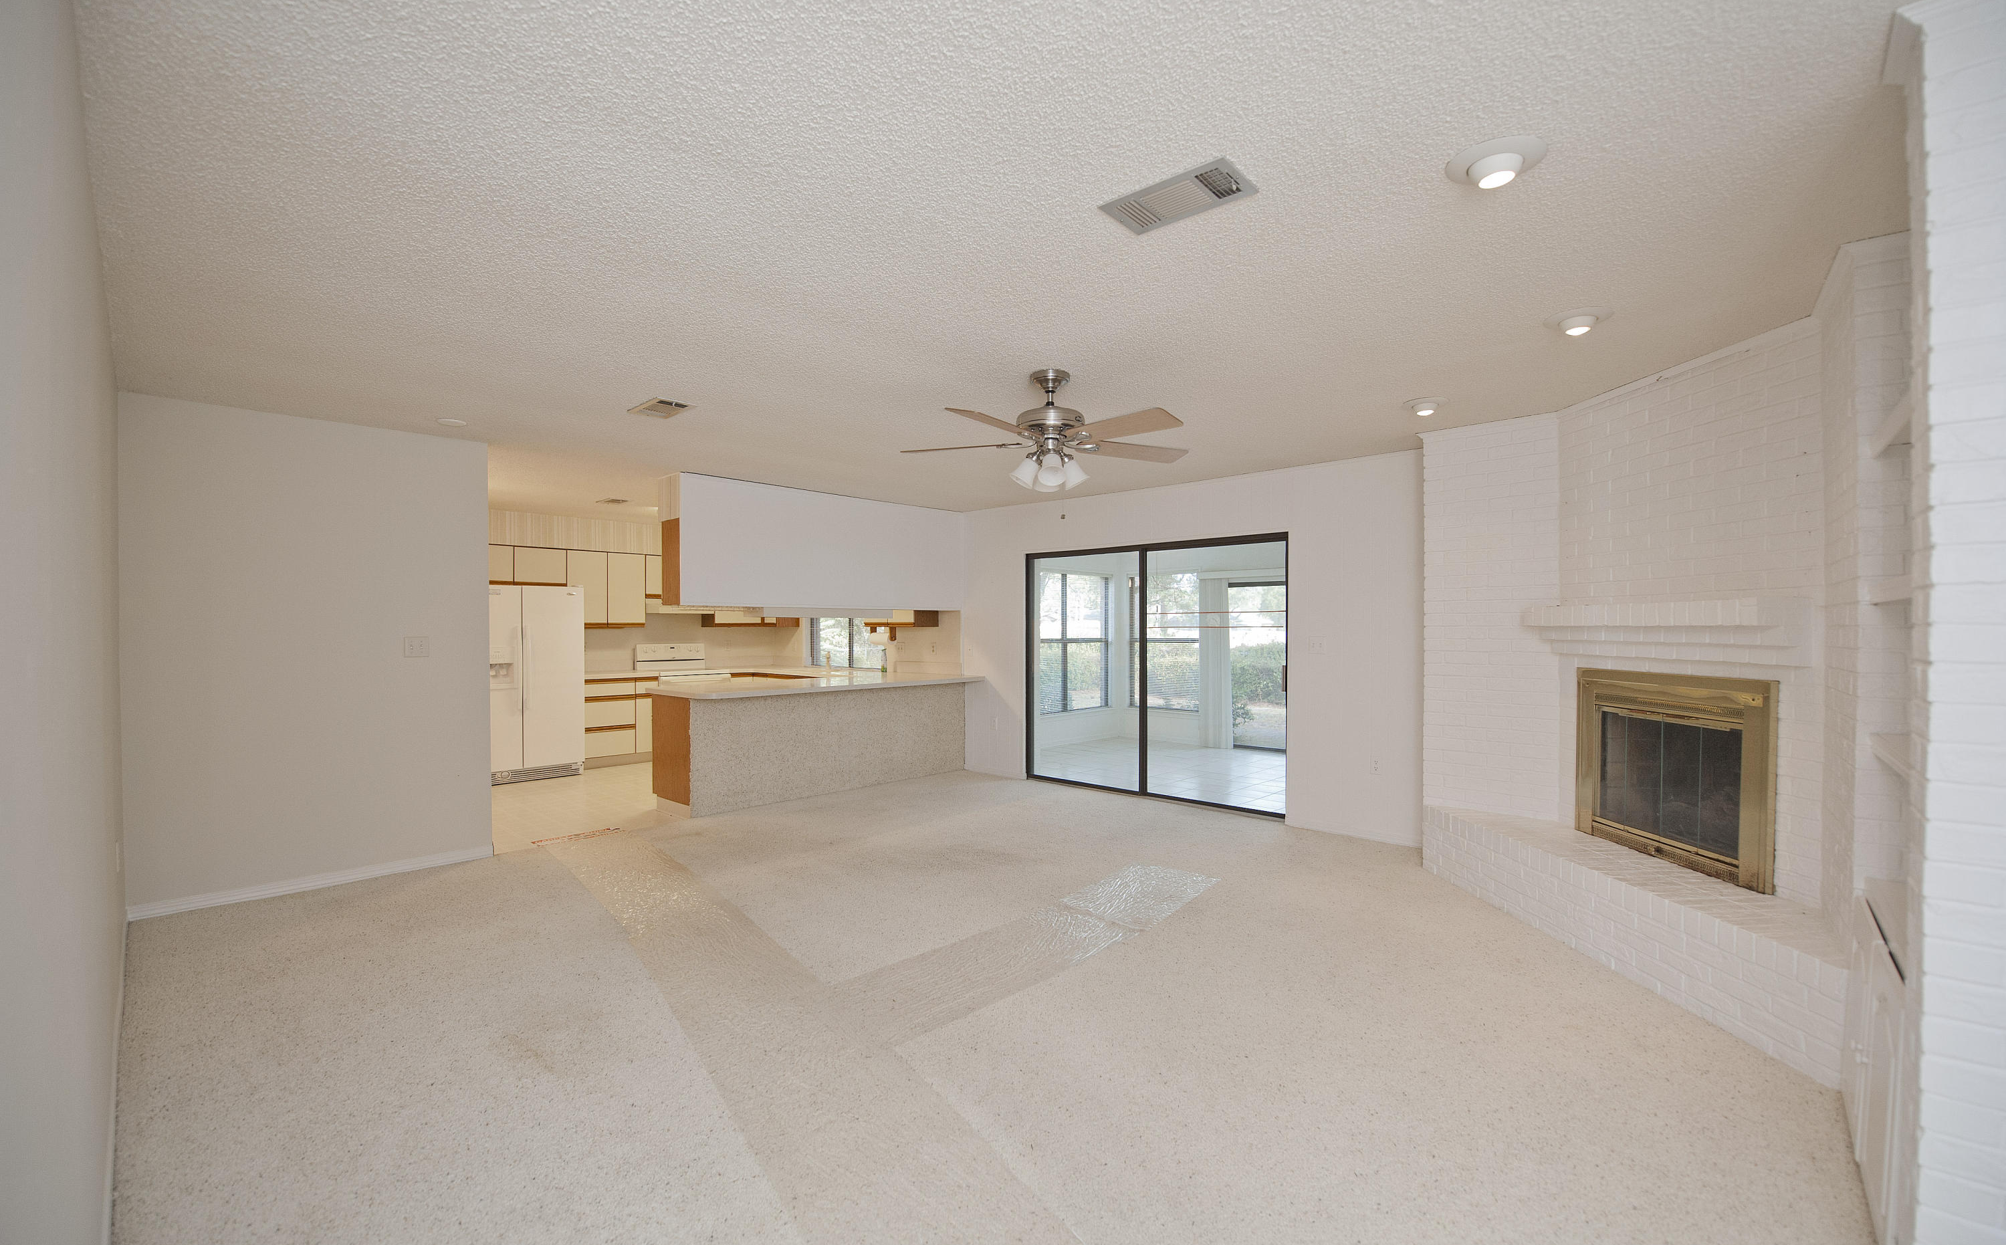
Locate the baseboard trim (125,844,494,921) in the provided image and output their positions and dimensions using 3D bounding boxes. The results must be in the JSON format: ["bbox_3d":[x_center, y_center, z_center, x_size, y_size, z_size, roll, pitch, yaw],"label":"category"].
[{"bbox_3d":[-3.553,1.353,4.133,1.447,0.075,0.016,0,0,-44],"label":"baseboard trim"}]

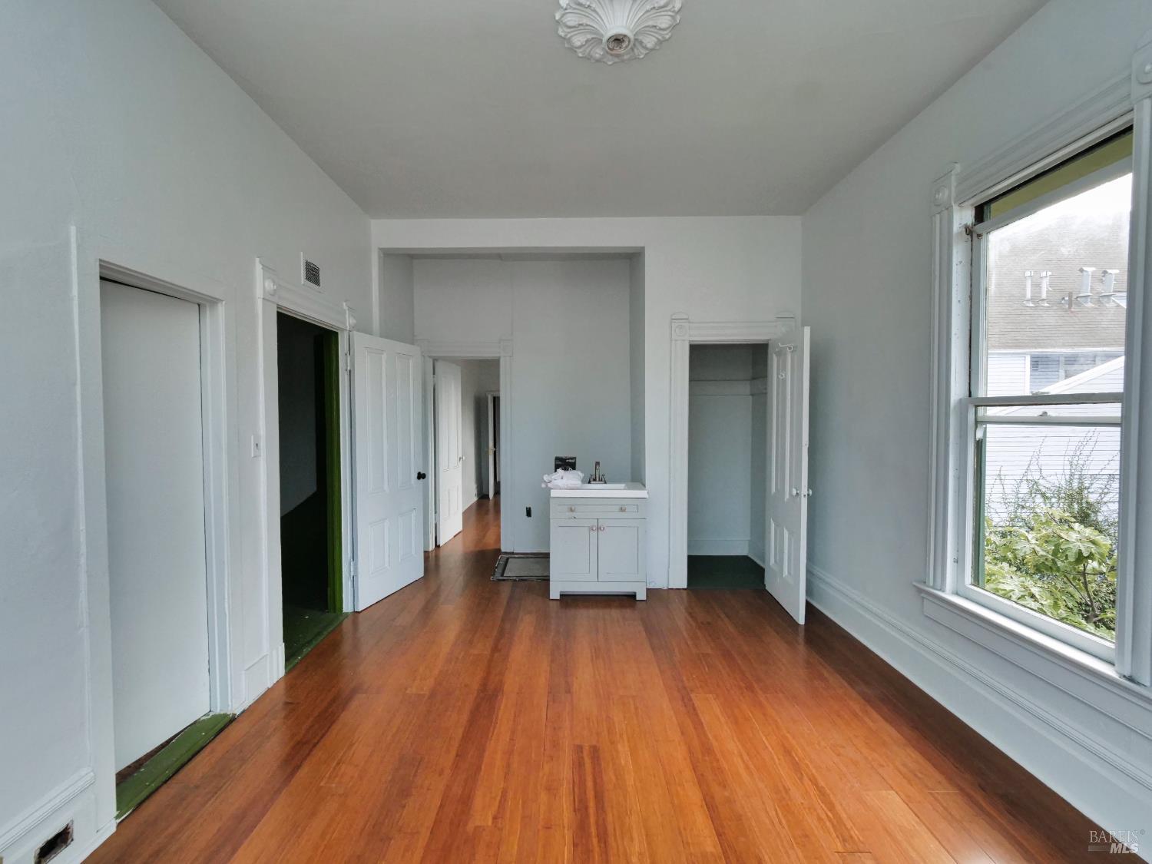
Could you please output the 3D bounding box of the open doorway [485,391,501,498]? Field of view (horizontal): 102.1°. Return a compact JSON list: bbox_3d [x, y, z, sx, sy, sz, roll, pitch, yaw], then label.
[{"bbox_3d":[-1.299,0.212,8.913,0.792,1.960,0.139,0,2,0],"label":"open doorway"}]

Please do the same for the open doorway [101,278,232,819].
[{"bbox_3d":[-1.721,0.402,1.929,0.158,1.990,0.594,0,2,0],"label":"open doorway"}]

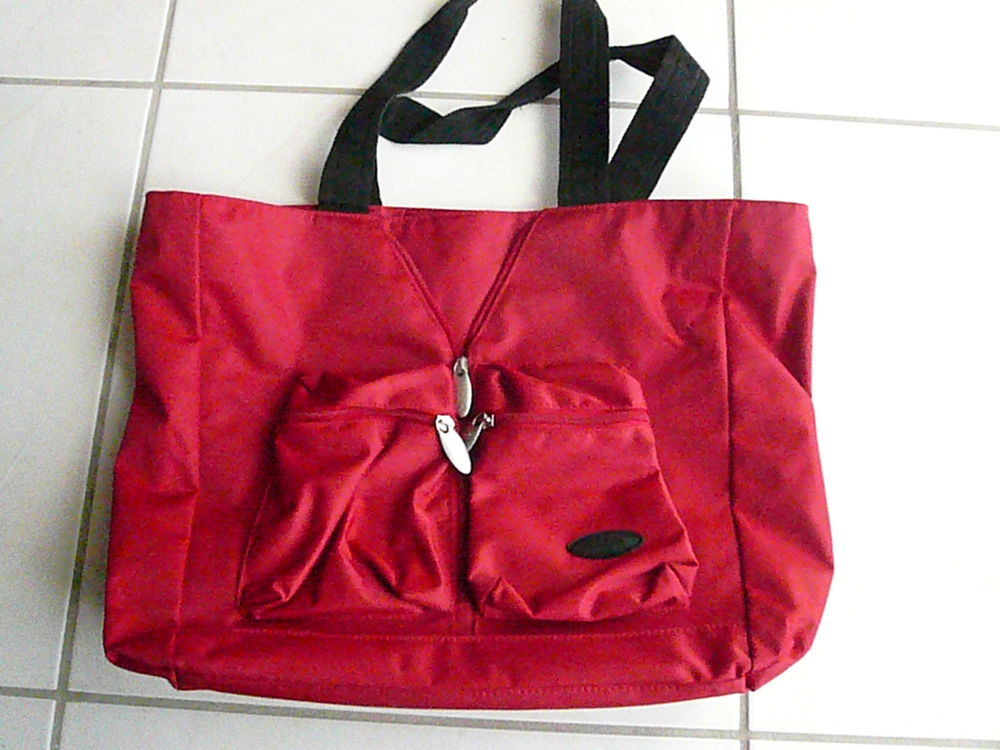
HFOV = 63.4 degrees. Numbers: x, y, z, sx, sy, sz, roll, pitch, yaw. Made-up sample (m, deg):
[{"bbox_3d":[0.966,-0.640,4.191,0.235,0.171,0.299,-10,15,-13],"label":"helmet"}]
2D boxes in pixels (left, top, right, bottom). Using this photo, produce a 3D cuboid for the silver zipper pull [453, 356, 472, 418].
[{"bbox_3d":[-0.021,0.007,0.454,0.009,0.004,0.036,-7,77,17],"label":"silver zipper pull"}]

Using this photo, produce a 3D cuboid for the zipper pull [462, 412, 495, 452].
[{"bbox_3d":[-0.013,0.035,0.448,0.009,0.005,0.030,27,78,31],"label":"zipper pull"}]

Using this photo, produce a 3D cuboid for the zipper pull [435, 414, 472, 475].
[{"bbox_3d":[-0.025,0.038,0.442,0.009,0.004,0.036,-22,79,-5],"label":"zipper pull"}]

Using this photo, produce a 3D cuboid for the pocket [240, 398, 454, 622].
[{"bbox_3d":[-0.083,0.073,0.448,0.117,0.030,0.110,-1,78,0],"label":"pocket"}]

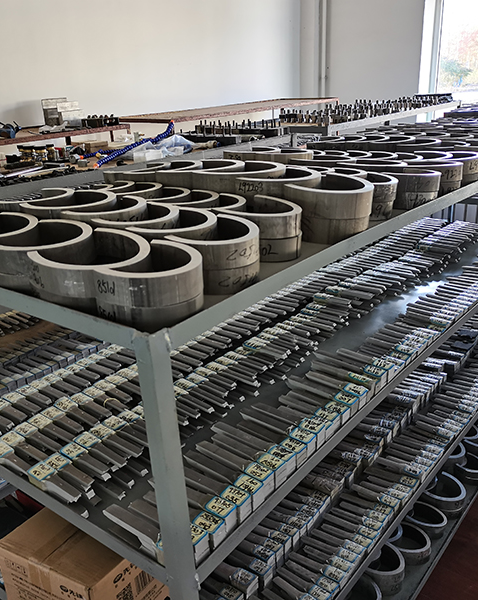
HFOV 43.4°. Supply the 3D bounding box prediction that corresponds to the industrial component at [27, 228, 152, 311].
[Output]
[{"bbox_3d":[-0.199,-0.040,0.899,0.185,0.079,0.201,8,23,28],"label":"industrial component"}]

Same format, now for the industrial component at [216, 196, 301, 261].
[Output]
[{"bbox_3d":[0.053,-0.137,1.124,0.164,0.079,0.176,8,23,28],"label":"industrial component"}]

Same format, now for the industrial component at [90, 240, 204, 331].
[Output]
[{"bbox_3d":[-0.104,-0.020,0.828,0.138,0.079,0.168,8,23,28],"label":"industrial component"}]

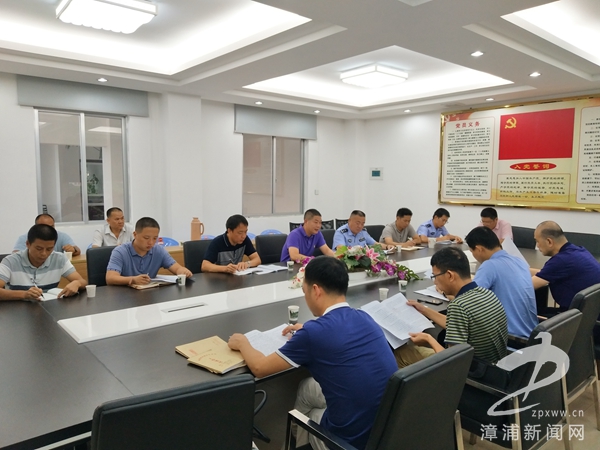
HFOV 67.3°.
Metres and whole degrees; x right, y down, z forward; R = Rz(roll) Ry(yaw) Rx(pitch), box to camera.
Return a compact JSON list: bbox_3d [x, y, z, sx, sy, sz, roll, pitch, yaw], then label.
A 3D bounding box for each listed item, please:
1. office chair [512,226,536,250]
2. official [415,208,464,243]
[{"bbox_3d":[3.024,0.535,6.395,0.600,0.970,0.560,-4,7,-40],"label":"office chair"},{"bbox_3d":[1.904,0.377,6.271,0.720,1.220,0.580,4,7,31],"label":"official"}]

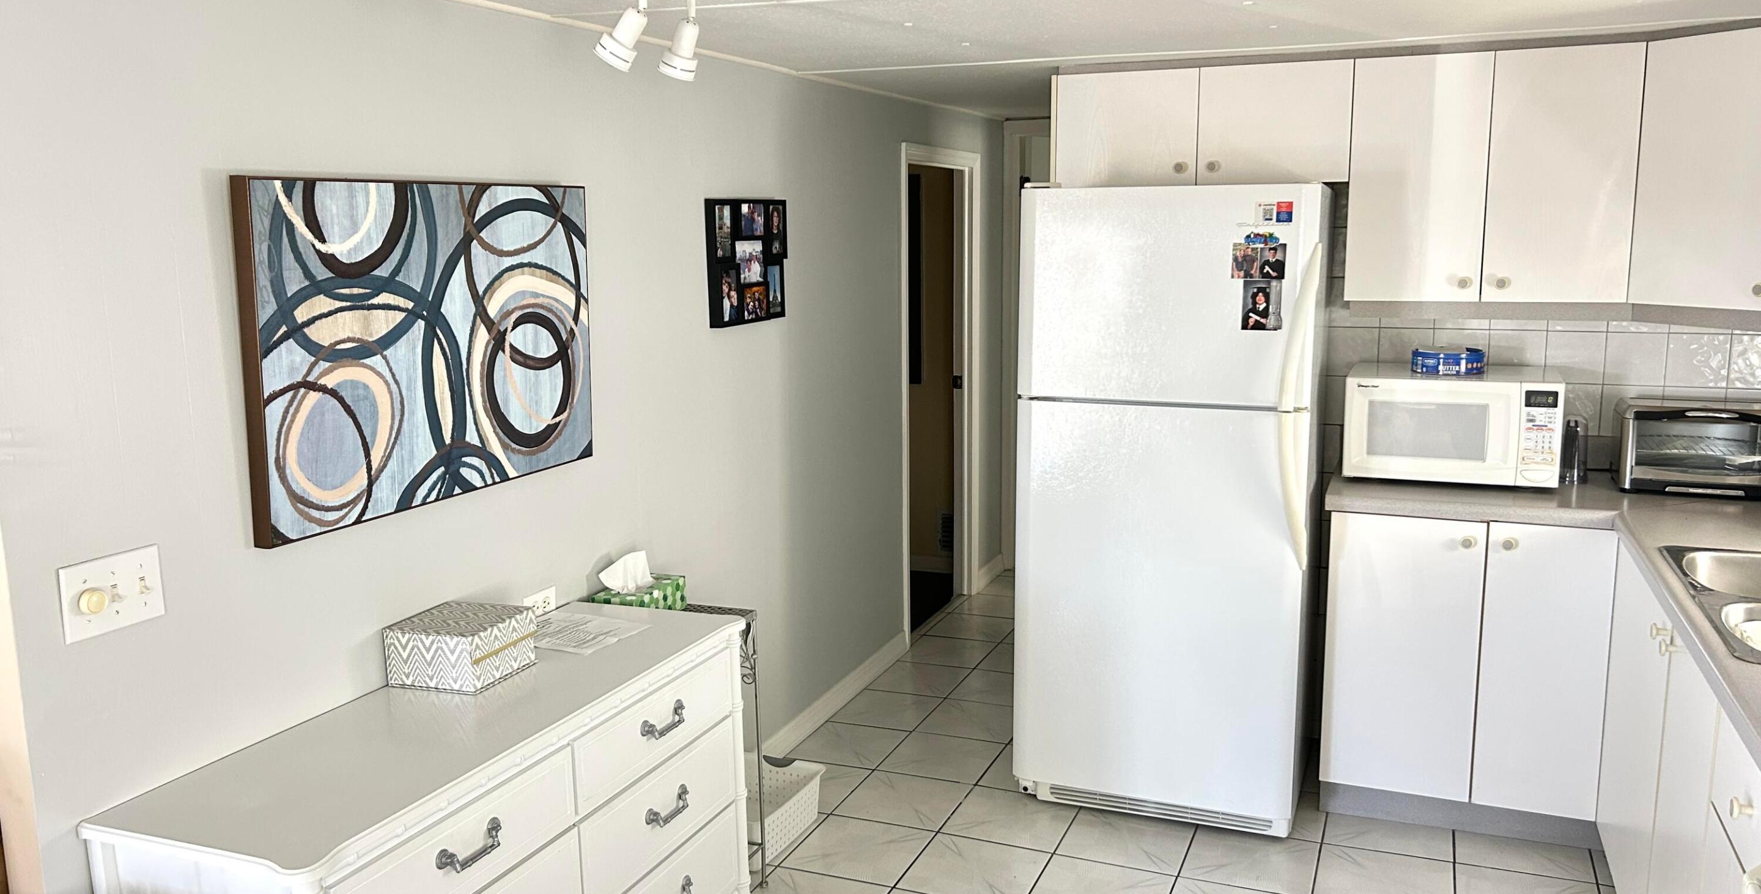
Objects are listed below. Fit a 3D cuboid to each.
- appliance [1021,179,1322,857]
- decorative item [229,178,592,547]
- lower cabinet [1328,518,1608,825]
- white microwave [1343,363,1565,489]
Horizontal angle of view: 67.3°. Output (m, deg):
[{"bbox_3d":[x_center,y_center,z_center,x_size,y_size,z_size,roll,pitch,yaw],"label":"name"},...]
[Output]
[{"bbox_3d":[0.868,0.125,3.860,0.774,1.744,0.782,3,10,22],"label":"appliance"},{"bbox_3d":[-0.860,-0.207,2.609,0.040,0.614,0.923,3,11,22],"label":"decorative item"},{"bbox_3d":[1.642,0.542,3.758,0.678,0.808,0.610,3,10,22],"label":"lower cabinet"},{"bbox_3d":[1.627,-0.065,3.780,0.541,0.292,0.384,3,11,22],"label":"white microwave"}]

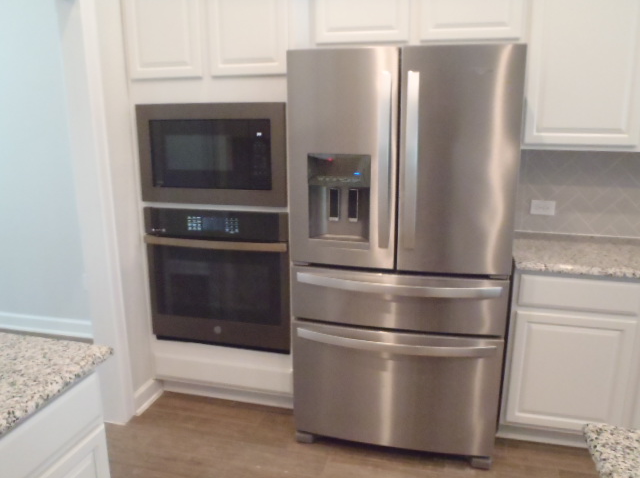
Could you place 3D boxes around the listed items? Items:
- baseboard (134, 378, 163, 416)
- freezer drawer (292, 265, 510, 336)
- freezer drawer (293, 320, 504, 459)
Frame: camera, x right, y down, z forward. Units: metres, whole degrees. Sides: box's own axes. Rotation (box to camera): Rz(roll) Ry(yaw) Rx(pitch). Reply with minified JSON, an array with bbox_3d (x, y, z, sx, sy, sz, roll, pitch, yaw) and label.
[{"bbox_3d":[-0.930,0.853,2.835,0.020,0.105,0.259,3,13,14],"label":"baseboard"},{"bbox_3d":[0.319,0.262,2.204,0.901,0.239,0.146,3,13,14],"label":"freezer drawer"},{"bbox_3d":[0.320,0.664,2.298,0.901,0.554,0.146,3,13,14],"label":"freezer drawer"}]

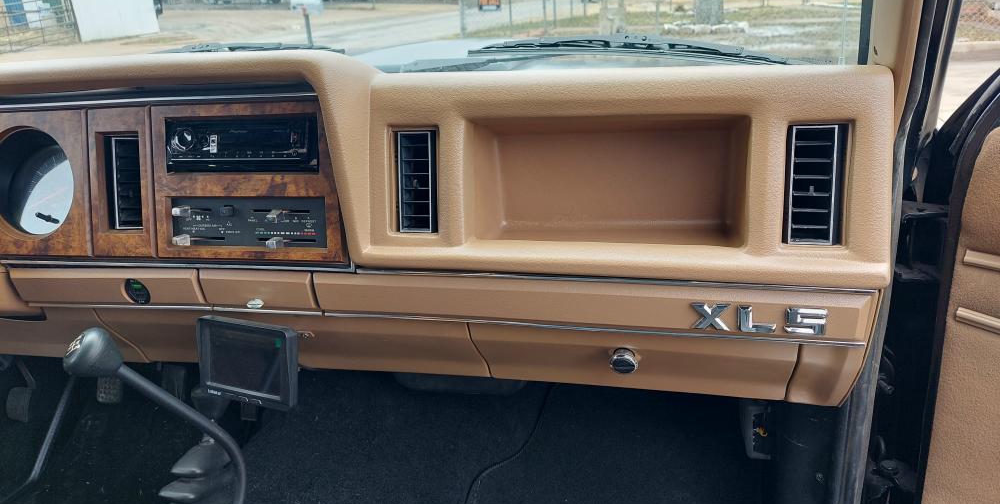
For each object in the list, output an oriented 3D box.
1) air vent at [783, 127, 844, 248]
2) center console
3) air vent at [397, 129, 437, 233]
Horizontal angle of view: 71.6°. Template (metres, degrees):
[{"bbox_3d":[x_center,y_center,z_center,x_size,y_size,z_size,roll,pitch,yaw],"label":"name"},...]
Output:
[{"bbox_3d":[0.259,-0.055,0.571,0.045,0.097,0.030,2,7,18],"label":"air vent"},{"bbox_3d":[-0.275,-0.076,0.763,0.238,0.168,0.050,2,7,18],"label":"center console"},{"bbox_3d":[-0.080,-0.068,0.678,0.043,0.098,0.030,2,7,18],"label":"air vent"}]

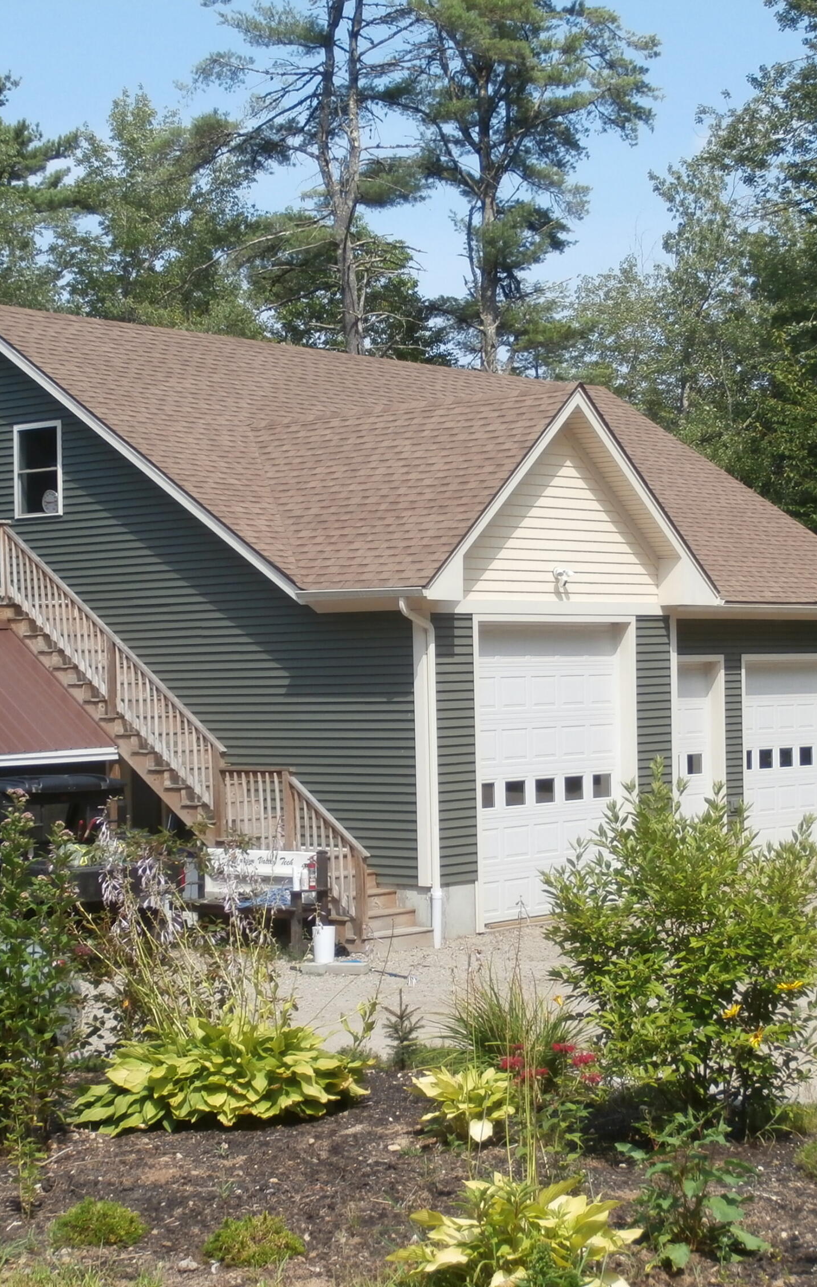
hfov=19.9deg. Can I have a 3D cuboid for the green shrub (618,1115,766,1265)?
[{"bbox_3d":[0.828,1.548,6.800,0.430,0.400,0.387,-1,-1,7],"label":"green shrub"}]

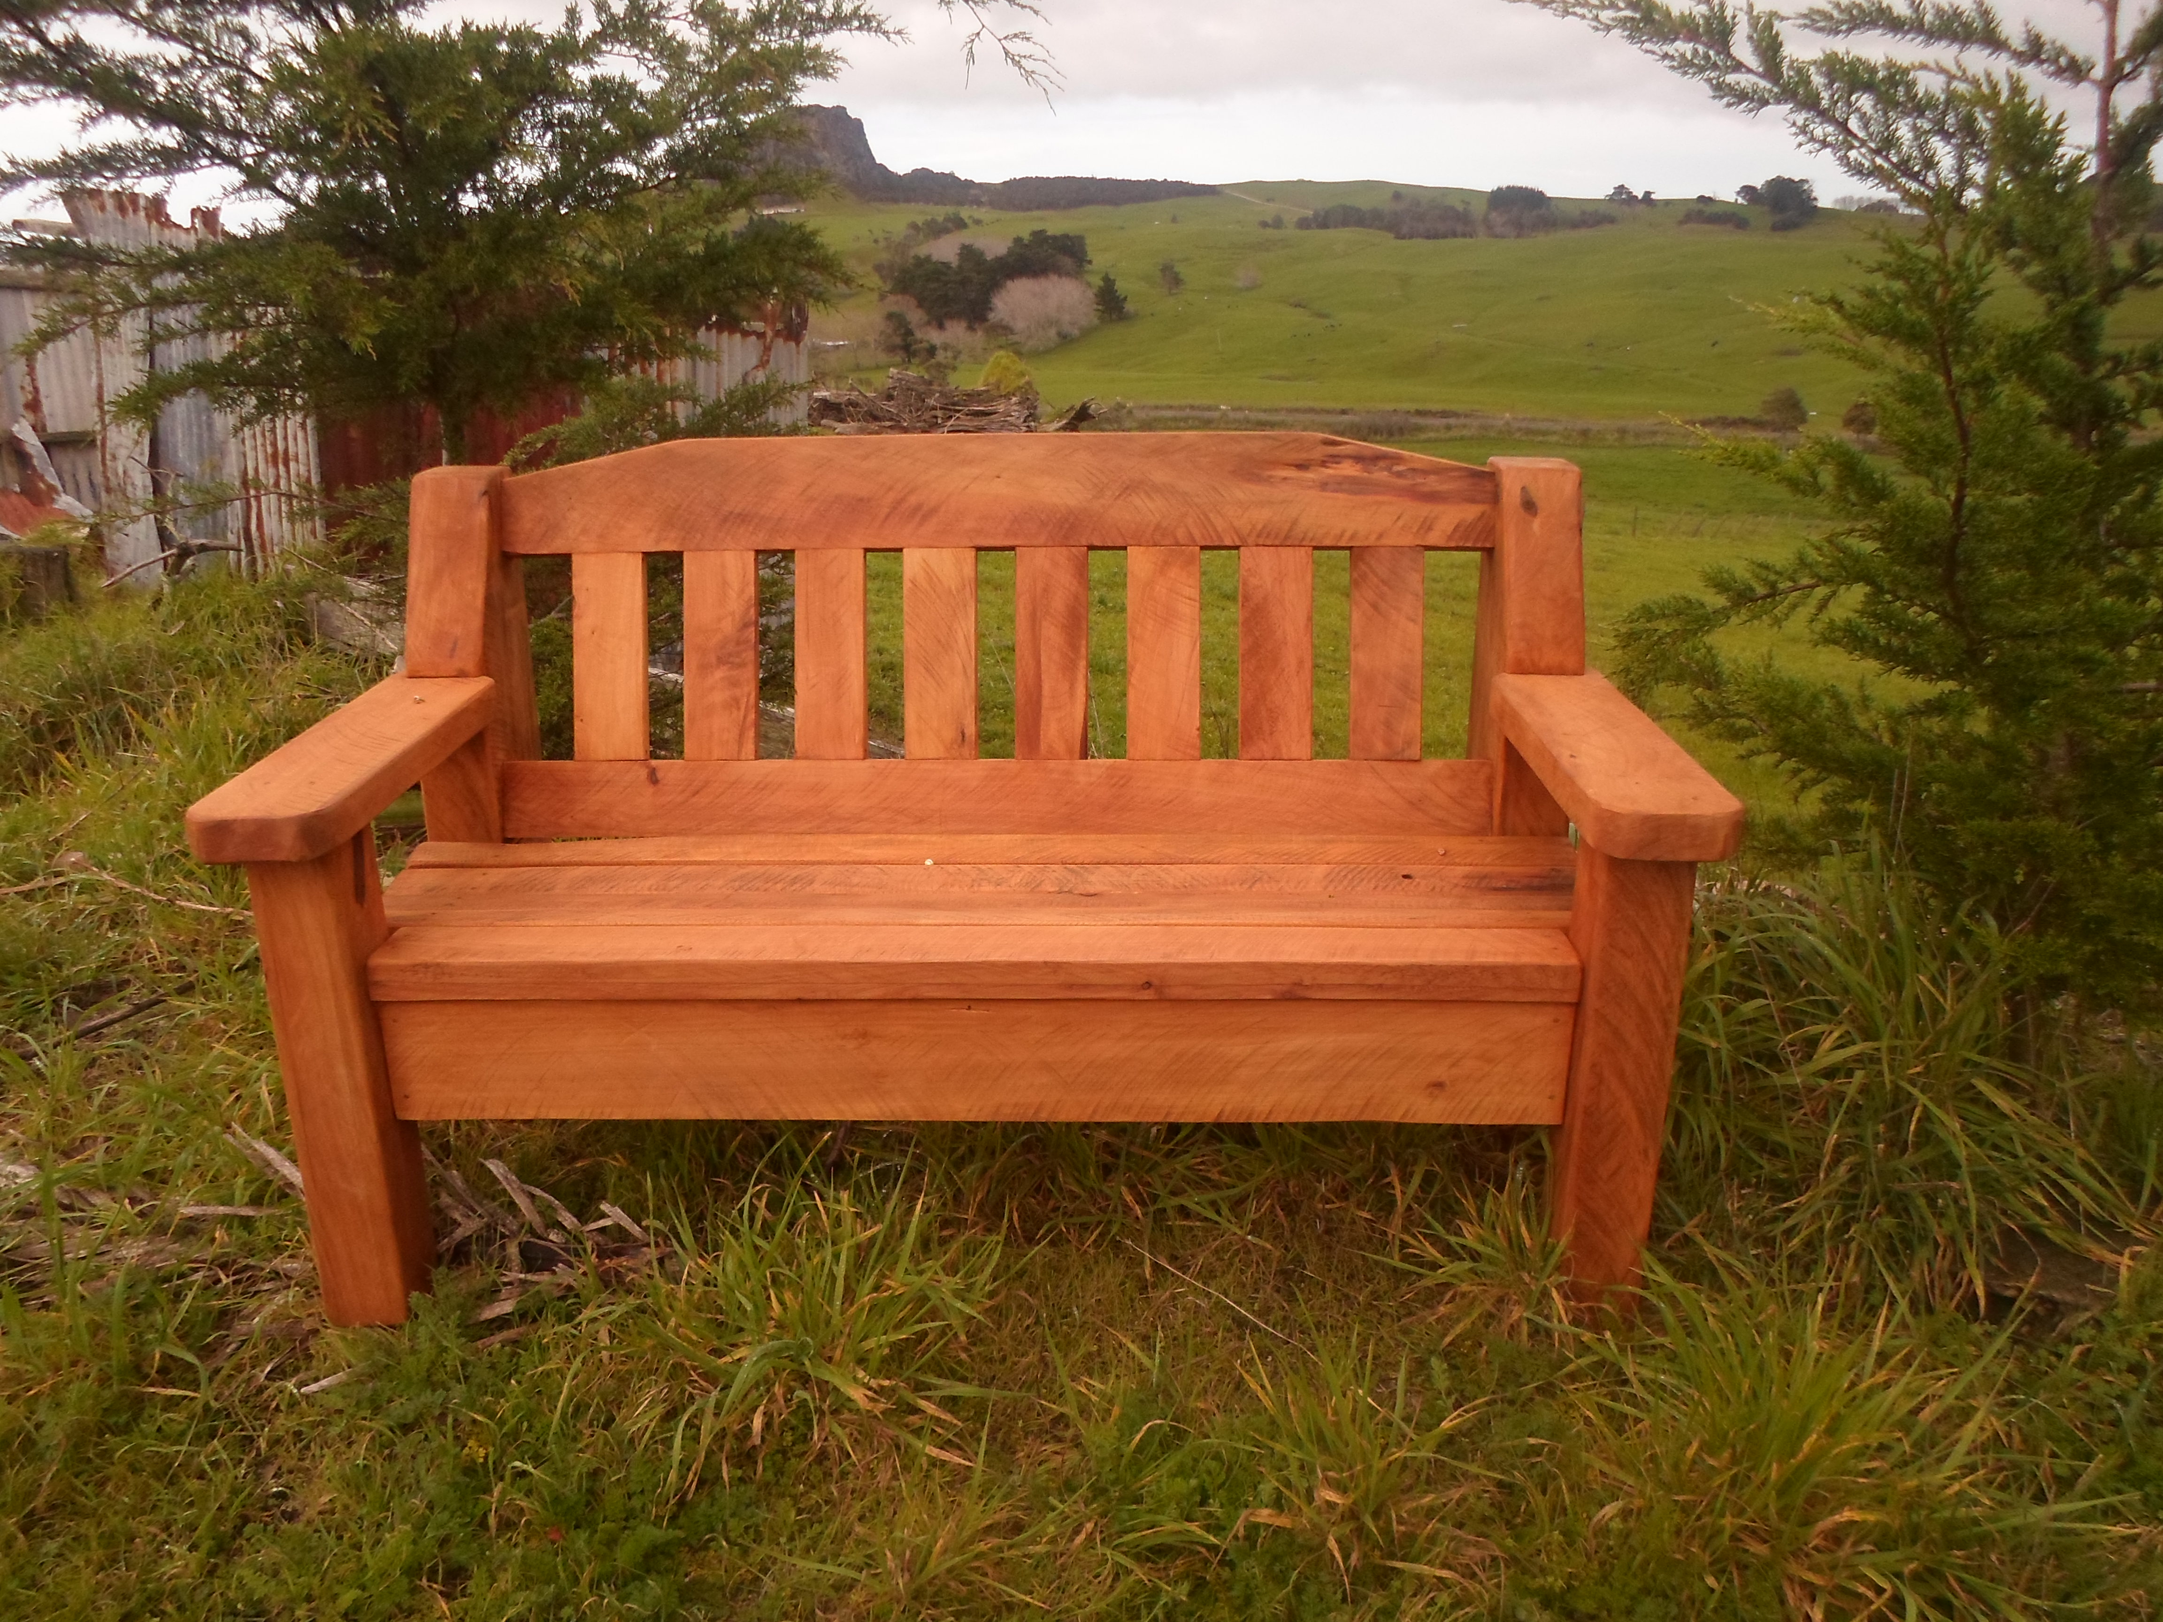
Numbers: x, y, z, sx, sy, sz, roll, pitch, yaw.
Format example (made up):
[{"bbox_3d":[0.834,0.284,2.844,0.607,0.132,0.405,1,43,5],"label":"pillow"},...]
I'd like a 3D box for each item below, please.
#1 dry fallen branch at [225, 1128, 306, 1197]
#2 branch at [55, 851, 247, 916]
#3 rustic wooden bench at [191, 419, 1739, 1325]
[{"bbox_3d":[-1.134,0.492,2.180,0.278,0.040,0.055,15,23,39],"label":"dry fallen branch"},{"bbox_3d":[-1.907,0.151,3.212,0.726,0.045,0.080,10,21,29],"label":"branch"},{"bbox_3d":[-0.121,0.067,2.003,1.627,1.015,0.706,0,18,1],"label":"rustic wooden bench"}]

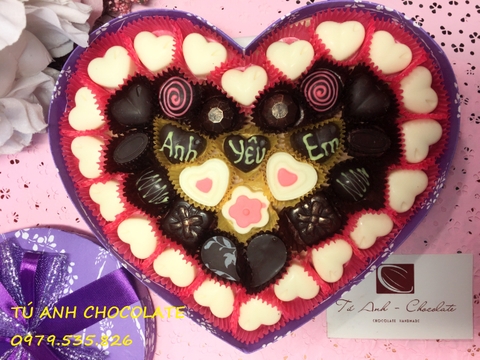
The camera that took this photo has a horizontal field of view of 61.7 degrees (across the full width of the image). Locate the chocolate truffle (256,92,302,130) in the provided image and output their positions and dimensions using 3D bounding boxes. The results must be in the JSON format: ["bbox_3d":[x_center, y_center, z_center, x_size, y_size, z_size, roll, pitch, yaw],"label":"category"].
[{"bbox_3d":[0.023,-0.040,0.235,0.024,0.018,0.024,0,93,0],"label":"chocolate truffle"}]

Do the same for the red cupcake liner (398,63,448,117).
[{"bbox_3d":[0.106,-0.052,0.236,0.030,0.019,0.033,-4,93,5],"label":"red cupcake liner"}]

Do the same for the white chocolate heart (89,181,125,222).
[{"bbox_3d":[-0.074,0.010,0.239,0.022,0.015,0.025,-28,93,1],"label":"white chocolate heart"}]

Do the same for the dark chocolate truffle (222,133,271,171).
[{"bbox_3d":[0.004,-0.015,0.239,0.028,0.014,0.023,0,89,0],"label":"dark chocolate truffle"}]

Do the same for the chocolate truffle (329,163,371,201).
[{"bbox_3d":[0.065,0.002,0.238,0.023,0.018,0.023,0,93,0],"label":"chocolate truffle"}]

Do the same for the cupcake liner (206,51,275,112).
[{"bbox_3d":[0.001,-0.054,0.237,0.037,0.022,0.034,0,93,0],"label":"cupcake liner"}]

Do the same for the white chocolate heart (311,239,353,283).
[{"bbox_3d":[0.052,0.046,0.241,0.023,0.015,0.025,25,93,-1],"label":"white chocolate heart"}]

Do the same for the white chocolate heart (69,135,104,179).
[{"bbox_3d":[-0.097,-0.016,0.260,0.025,0.013,0.028,-21,93,8],"label":"white chocolate heart"}]

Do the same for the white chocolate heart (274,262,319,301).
[{"bbox_3d":[0.033,0.058,0.234,0.025,0.014,0.022,-6,93,0],"label":"white chocolate heart"}]

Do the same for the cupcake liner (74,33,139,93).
[{"bbox_3d":[-0.075,-0.067,0.237,0.034,0.022,0.033,0,93,0],"label":"cupcake liner"}]

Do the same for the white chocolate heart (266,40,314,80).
[{"bbox_3d":[0.028,-0.067,0.227,0.026,0.014,0.022,0,93,0],"label":"white chocolate heart"}]

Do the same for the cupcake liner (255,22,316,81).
[{"bbox_3d":[0.026,-0.074,0.239,0.035,0.019,0.034,0,89,0],"label":"cupcake liner"}]

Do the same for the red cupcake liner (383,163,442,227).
[{"bbox_3d":[0.095,0.007,0.230,0.033,0.020,0.033,0,93,0],"label":"red cupcake liner"}]

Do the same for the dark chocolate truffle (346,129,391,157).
[{"bbox_3d":[0.072,-0.021,0.229,0.025,0.014,0.017,3,93,0],"label":"dark chocolate truffle"}]

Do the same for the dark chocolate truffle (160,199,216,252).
[{"bbox_3d":[-0.032,0.028,0.249,0.023,0.016,0.024,35,95,2],"label":"dark chocolate truffle"}]

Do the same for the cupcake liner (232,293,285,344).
[{"bbox_3d":[0.011,0.083,0.255,0.034,0.019,0.032,1,96,6],"label":"cupcake liner"}]

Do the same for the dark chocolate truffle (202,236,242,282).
[{"bbox_3d":[-0.012,0.050,0.254,0.022,0.015,0.030,-28,92,8],"label":"dark chocolate truffle"}]

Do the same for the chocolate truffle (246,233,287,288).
[{"bbox_3d":[0.015,0.045,0.233,0.021,0.015,0.029,25,93,-1],"label":"chocolate truffle"}]

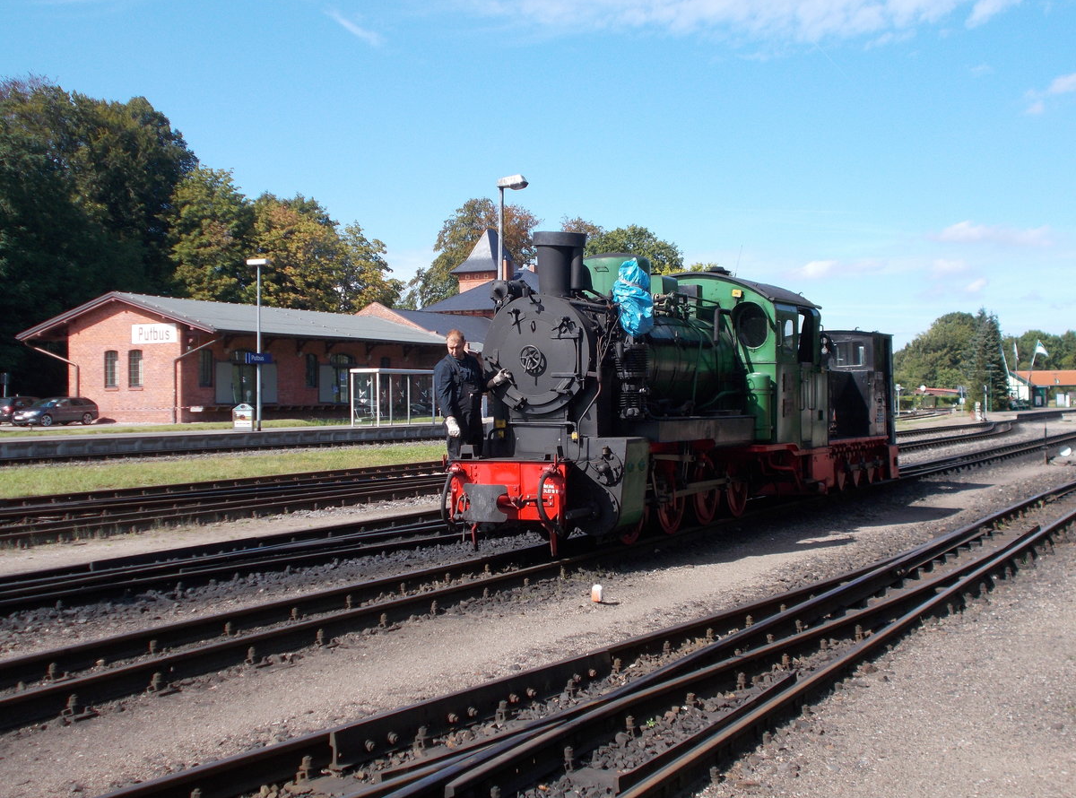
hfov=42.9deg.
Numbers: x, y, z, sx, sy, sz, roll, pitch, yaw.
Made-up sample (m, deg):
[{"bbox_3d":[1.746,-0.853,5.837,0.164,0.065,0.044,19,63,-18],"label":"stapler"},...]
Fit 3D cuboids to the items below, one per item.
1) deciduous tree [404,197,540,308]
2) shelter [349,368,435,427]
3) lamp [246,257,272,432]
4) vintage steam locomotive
[{"bbox_3d":[-6.291,-8.993,129.993,12.800,20.619,12.800,0,0,0],"label":"deciduous tree"},{"bbox_3d":[-6.231,-0.068,59.238,1.480,2.420,4.600,0,0,27],"label":"shelter"},{"bbox_3d":[-10.070,-1.954,49.525,0.900,6.230,0.340,0,0,27],"label":"lamp"},{"bbox_3d":[2.644,-0.088,18.757,2.140,3.250,14.500,0,0,27],"label":"vintage steam locomotive"}]

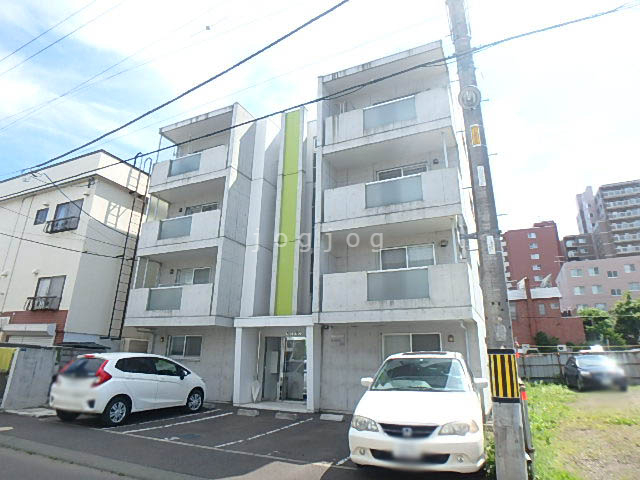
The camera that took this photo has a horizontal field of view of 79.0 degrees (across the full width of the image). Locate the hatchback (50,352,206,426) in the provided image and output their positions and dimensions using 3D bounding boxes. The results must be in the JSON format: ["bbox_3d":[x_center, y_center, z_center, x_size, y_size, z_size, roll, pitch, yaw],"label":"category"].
[{"bbox_3d":[-4.530,3.690,9.900,1.695,1.530,3.960,-6,-19,20],"label":"hatchback"}]

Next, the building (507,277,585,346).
[{"bbox_3d":[22.358,9.394,39.467,7.500,9.200,8.000,-7,-19,23],"label":"building"}]

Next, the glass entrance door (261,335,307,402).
[{"bbox_3d":[-1.154,4.310,13.007,1.700,2.080,0.120,-7,-19,23],"label":"glass entrance door"}]

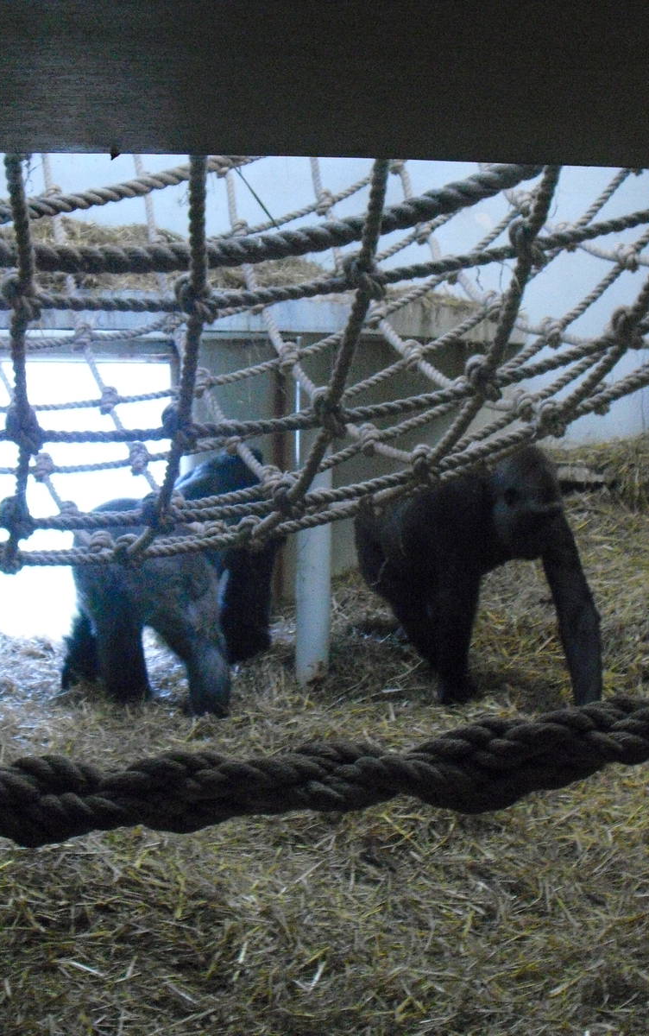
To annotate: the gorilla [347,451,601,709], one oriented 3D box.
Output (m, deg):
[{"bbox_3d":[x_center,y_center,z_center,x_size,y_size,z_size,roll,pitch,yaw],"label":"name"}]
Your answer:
[{"bbox_3d":[0.540,0.182,5.146,0.850,0.920,0.500,5,7,38],"label":"gorilla"}]

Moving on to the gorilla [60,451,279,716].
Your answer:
[{"bbox_3d":[-0.560,0.167,5.295,0.560,0.920,0.950,2,6,22],"label":"gorilla"}]

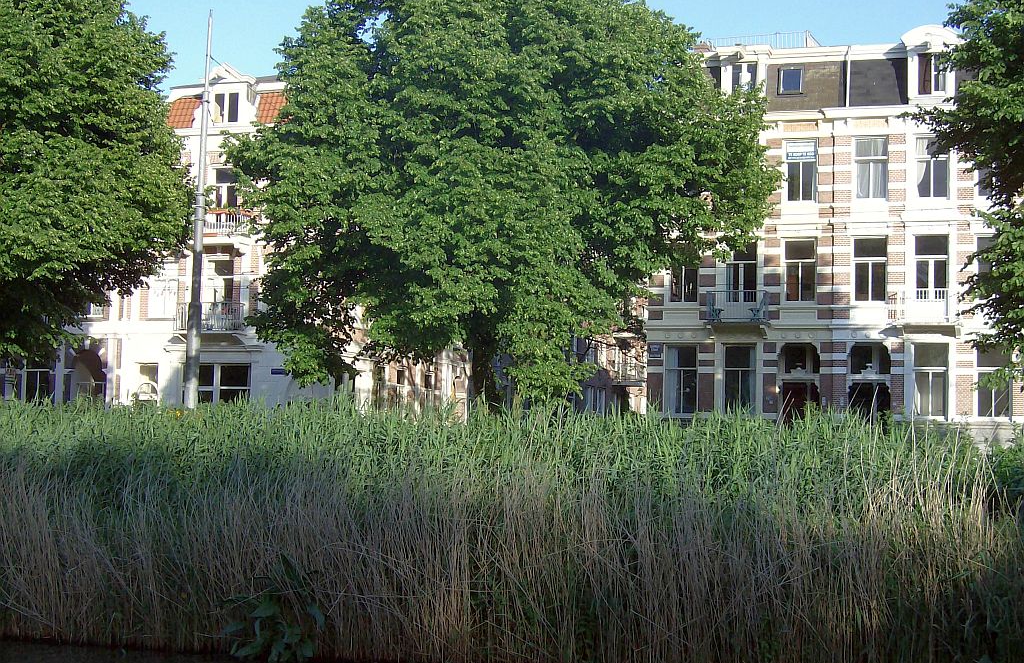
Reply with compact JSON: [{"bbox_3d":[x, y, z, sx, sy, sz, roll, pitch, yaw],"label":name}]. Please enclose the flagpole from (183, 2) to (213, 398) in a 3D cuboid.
[{"bbox_3d":[-7.083,-2.606,37.629,0.310,9.539,0.310,1,-5,18],"label":"flagpole"}]

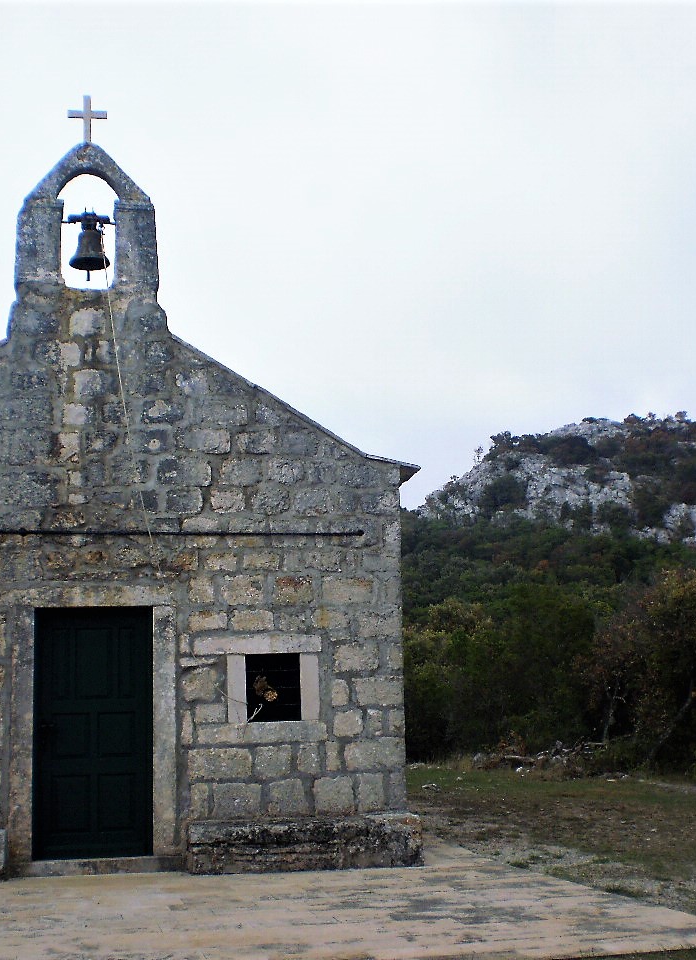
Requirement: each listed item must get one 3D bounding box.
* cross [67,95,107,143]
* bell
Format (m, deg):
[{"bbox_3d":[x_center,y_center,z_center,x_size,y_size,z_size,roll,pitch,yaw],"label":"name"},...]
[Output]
[{"bbox_3d":[-2.166,-3.001,11.681,0.319,0.408,0.060,0,-7,-8],"label":"cross"},{"bbox_3d":[-2.128,-1.951,11.567,0.332,0.518,0.332,0,-7,-8],"label":"bell"}]

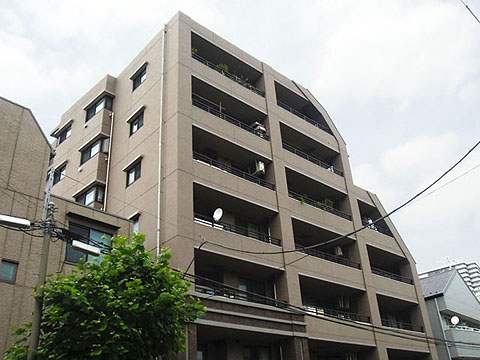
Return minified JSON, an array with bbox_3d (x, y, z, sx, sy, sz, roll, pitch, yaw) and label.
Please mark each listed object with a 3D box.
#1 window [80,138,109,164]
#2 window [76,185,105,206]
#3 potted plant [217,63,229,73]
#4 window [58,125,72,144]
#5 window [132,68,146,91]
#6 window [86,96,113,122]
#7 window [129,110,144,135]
[{"bbox_3d":[-8.107,-1.503,23.133,0.454,0.965,2.219,21,-37,-38],"label":"window"},{"bbox_3d":[-7.874,1.107,21.687,0.454,0.965,2.268,21,-37,-38],"label":"window"},{"bbox_3d":[-0.996,-6.007,22.290,0.500,0.500,0.450,21,-37,-38],"label":"potted plant"},{"bbox_3d":[-11.144,-2.901,26.631,0.169,0.752,1.786,21,-37,-38],"label":"window"},{"bbox_3d":[-5.524,-5.573,22.875,0.180,0.900,1.400,21,-37,-38],"label":"window"},{"bbox_3d":[-8.317,-4.016,24.506,0.454,0.917,2.220,21,-37,-38],"label":"window"},{"bbox_3d":[-5.330,-2.947,21.469,0.180,0.930,1.370,21,-37,-38],"label":"window"}]

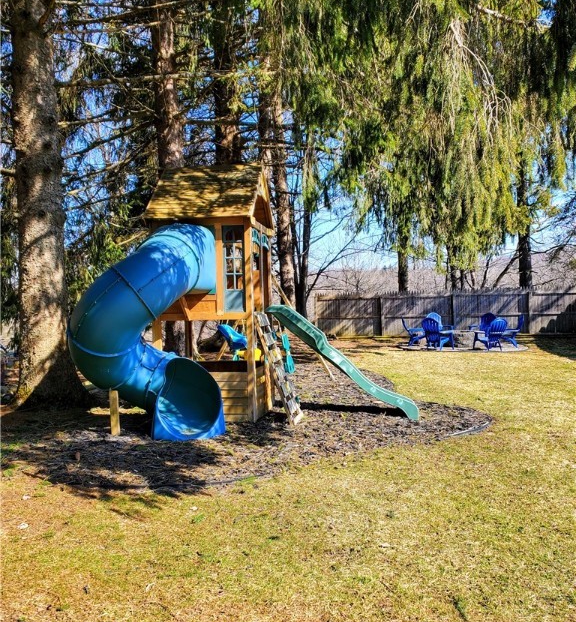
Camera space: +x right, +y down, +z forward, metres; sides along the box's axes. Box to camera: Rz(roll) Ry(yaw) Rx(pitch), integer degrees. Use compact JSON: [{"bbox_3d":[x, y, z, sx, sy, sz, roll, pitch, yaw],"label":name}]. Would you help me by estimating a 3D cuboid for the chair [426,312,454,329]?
[{"bbox_3d":[5.306,0.543,20.200,0.770,0.960,0.880,-2,1,-34],"label":"chair"}]

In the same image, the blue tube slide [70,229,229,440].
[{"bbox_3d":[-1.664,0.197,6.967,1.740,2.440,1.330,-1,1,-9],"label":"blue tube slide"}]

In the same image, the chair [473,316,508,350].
[{"bbox_3d":[6.144,0.692,17.500,0.770,0.960,0.880,-2,1,-37],"label":"chair"}]

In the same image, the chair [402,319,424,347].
[{"bbox_3d":[4.188,0.668,18.800,0.880,0.960,0.770,-1,1,3],"label":"chair"}]

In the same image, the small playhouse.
[{"bbox_3d":[-0.976,-0.283,7.954,1.420,3.350,1.460,-1,1,10],"label":"small playhouse"}]

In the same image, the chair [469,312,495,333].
[{"bbox_3d":[6.864,0.543,20.200,0.770,0.960,0.880,-1,1,34],"label":"chair"}]

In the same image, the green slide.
[{"bbox_3d":[0.706,0.641,7.692,2.060,1.440,0.500,-1,1,15],"label":"green slide"}]

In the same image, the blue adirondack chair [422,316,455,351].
[{"bbox_3d":[4.592,0.717,17.600,0.770,0.960,0.880,-1,1,34],"label":"blue adirondack chair"}]

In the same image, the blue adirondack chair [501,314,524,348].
[{"bbox_3d":[7.005,0.647,18.200,0.880,0.960,0.770,-1,1,2],"label":"blue adirondack chair"}]

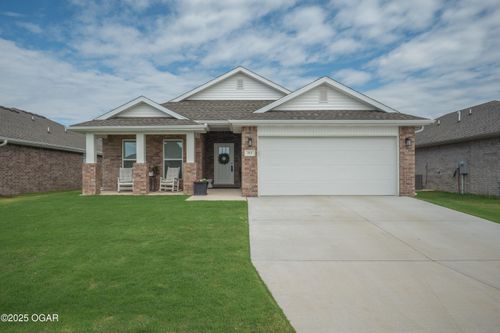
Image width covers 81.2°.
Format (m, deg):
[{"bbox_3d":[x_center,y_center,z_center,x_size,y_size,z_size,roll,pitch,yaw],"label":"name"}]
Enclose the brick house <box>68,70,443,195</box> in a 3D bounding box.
[{"bbox_3d":[-0.300,-1.700,16.800,13.000,5.750,14.000,0,-1,1],"label":"brick house"}]

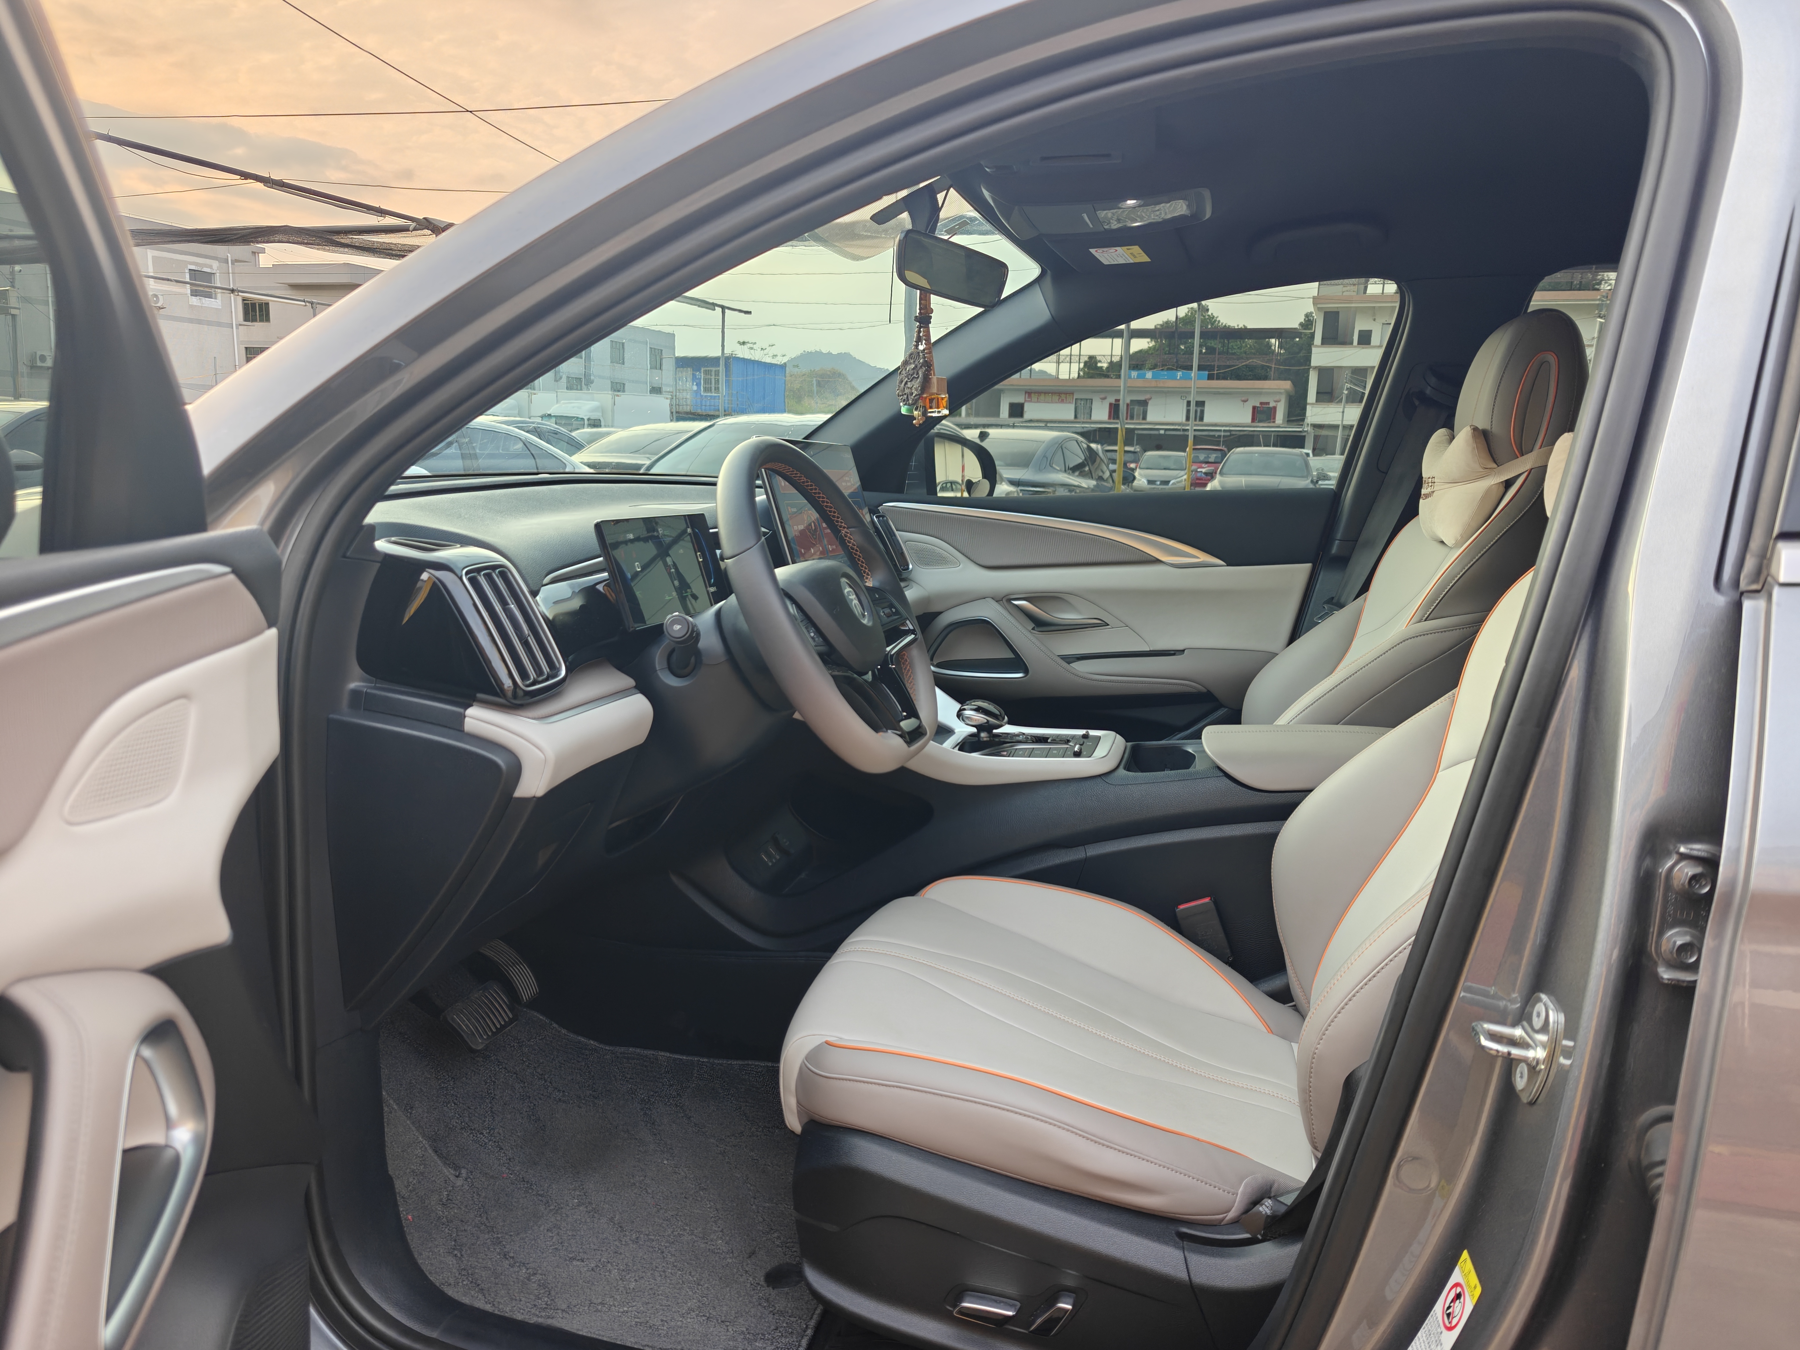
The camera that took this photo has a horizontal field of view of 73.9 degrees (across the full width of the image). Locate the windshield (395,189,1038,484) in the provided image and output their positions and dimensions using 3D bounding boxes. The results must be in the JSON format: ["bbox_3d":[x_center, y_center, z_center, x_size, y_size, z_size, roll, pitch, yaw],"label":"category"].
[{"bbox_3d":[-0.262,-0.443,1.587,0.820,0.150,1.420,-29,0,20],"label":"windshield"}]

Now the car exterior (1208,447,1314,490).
[{"bbox_3d":[6.140,-3.080,20.200,1.820,1.470,4.600,4,11,17],"label":"car exterior"}]

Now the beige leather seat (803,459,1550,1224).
[{"bbox_3d":[0.345,0.021,1.085,0.800,0.850,0.530,4,11,17],"label":"beige leather seat"}]

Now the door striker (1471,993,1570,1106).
[{"bbox_3d":[0.338,0.203,0.651,0.045,0.060,0.043,4,11,17],"label":"door striker"}]

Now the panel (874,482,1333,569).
[{"bbox_3d":[0.327,-0.275,2.176,0.900,0.150,0.090,4,11,17],"label":"panel"}]

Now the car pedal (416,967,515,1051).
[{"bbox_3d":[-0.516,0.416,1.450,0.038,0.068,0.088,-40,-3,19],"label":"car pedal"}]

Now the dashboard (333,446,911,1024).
[{"bbox_3d":[-0.302,-0.073,1.643,0.550,0.500,1.440,4,11,17],"label":"dashboard"}]

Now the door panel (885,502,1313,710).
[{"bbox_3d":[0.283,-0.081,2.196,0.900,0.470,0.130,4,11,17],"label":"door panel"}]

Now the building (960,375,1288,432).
[{"bbox_3d":[16.247,-17.100,84.000,21.500,7.200,8.000,2,10,7],"label":"building"}]

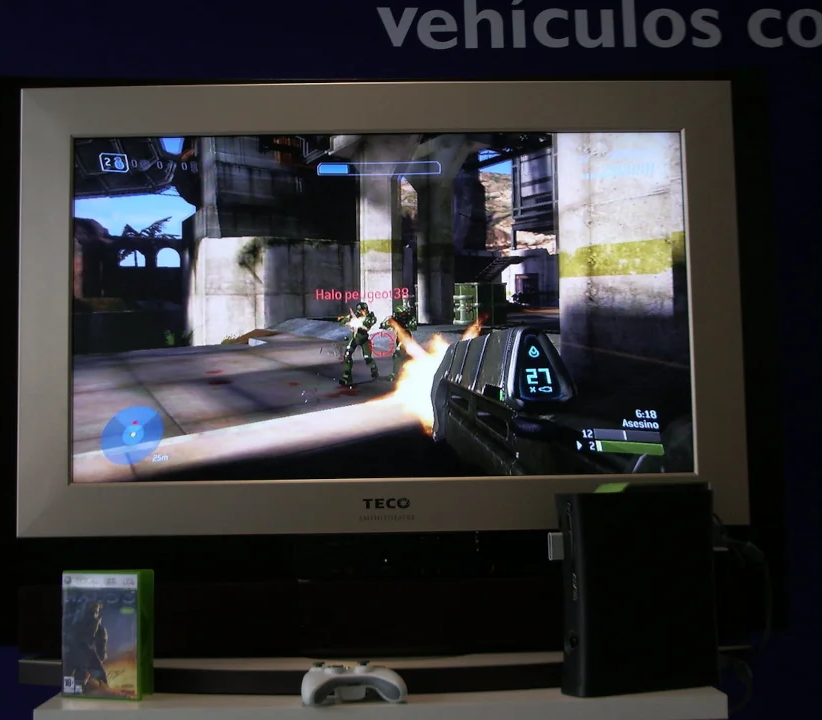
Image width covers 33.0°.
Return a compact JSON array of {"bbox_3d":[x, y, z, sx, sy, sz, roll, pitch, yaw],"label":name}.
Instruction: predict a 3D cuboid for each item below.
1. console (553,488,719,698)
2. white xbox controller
[{"bbox_3d":[0.346,0.351,2.146,0.258,0.309,0.083,2,-6,-30],"label":"console"},{"bbox_3d":[-0.086,0.474,2.050,0.153,0.058,0.105,0,-6,-9],"label":"white xbox controller"}]

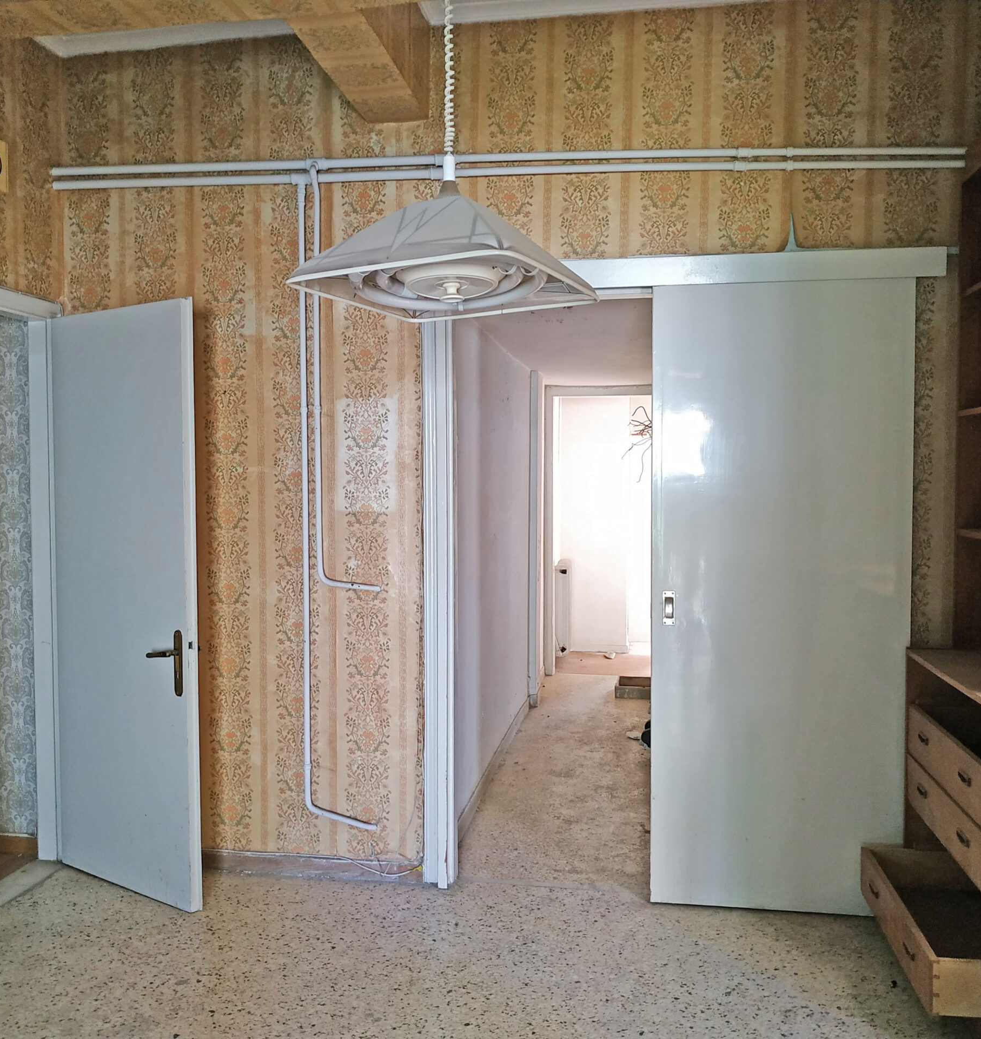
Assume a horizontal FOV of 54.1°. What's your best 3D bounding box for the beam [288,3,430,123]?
[{"bbox_3d":[-0.391,-1.566,3.003,0.223,0.350,0.792,0,2,9],"label":"beam"}]

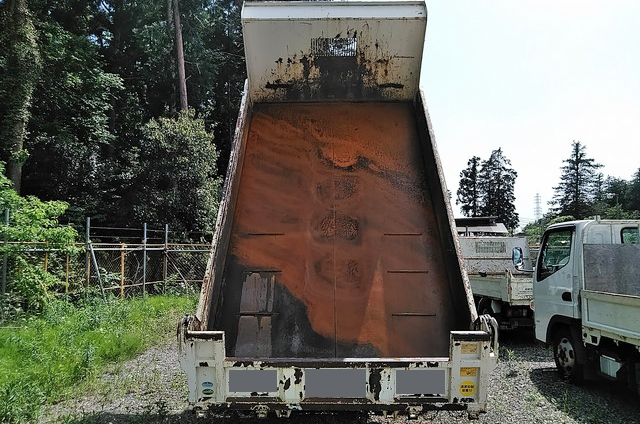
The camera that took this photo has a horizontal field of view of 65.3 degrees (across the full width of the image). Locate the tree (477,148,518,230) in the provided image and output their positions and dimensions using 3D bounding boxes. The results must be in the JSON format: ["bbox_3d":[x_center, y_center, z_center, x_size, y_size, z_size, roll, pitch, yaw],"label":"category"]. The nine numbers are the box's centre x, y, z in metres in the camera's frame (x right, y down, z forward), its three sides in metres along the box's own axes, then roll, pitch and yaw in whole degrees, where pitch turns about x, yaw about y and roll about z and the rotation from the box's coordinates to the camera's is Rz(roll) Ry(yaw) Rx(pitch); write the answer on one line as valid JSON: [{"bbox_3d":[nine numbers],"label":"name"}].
[{"bbox_3d":[19.962,-0.366,55.240,4.473,13.521,4.400,0,-5,0],"label":"tree"}]

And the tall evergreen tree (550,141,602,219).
[{"bbox_3d":[28.782,-0.819,55.280,5.824,14.430,5.600,0,-5,0],"label":"tall evergreen tree"}]

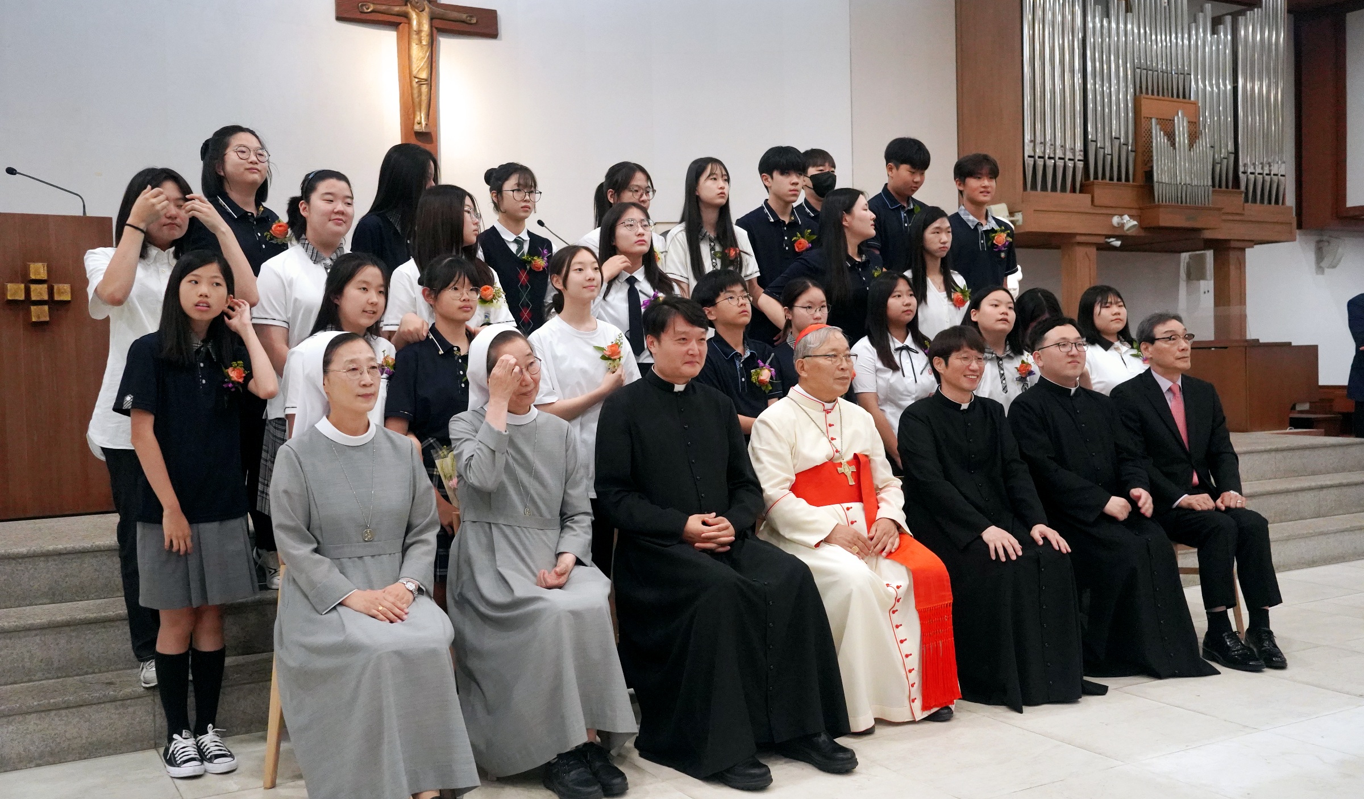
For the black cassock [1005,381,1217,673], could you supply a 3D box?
[{"bbox_3d":[1.594,0.460,4.836,0.640,1.100,0.660,-3,3,-39],"label":"black cassock"}]

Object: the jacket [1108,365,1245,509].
[{"bbox_3d":[2.041,0.209,5.272,0.570,0.660,0.500,-2,2,-29],"label":"jacket"}]

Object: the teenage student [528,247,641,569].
[{"bbox_3d":[-0.336,0.264,4.526,0.460,1.609,0.310,-2,2,-34],"label":"teenage student"}]

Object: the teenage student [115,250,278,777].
[{"bbox_3d":[-1.458,0.331,3.862,0.470,1.540,0.320,-2,2,-24],"label":"teenage student"}]

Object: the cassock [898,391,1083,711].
[{"bbox_3d":[1.129,0.494,4.651,0.570,1.060,0.700,-2,2,-29],"label":"cassock"}]

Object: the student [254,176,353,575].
[{"bbox_3d":[-1.258,0.052,4.460,0.480,1.688,0.310,-3,2,-37],"label":"student"}]

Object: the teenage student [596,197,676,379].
[{"bbox_3d":[-0.192,0.028,5.154,0.460,1.645,0.340,-2,2,-34],"label":"teenage student"}]

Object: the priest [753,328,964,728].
[{"bbox_3d":[0.576,0.390,4.381,0.600,1.310,0.700,-2,2,-29],"label":"priest"}]

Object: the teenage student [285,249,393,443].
[{"bbox_3d":[-1.044,0.310,4.085,0.440,1.550,0.290,-2,2,-29],"label":"teenage student"}]

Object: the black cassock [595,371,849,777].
[{"bbox_3d":[0.106,0.496,4.061,0.650,1.140,0.720,-2,2,-29],"label":"black cassock"}]

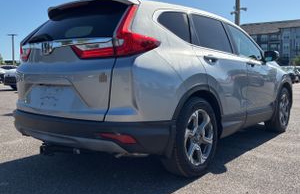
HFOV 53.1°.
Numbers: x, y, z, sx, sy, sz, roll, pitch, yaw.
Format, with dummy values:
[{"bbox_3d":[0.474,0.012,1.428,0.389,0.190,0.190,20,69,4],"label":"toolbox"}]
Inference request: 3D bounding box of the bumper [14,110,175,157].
[{"bbox_3d":[-0.719,0.257,2.664,1.820,0.320,0.600,5,6,39],"label":"bumper"}]

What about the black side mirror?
[{"bbox_3d":[1.585,-0.529,3.890,0.200,0.150,0.120,5,6,39],"label":"black side mirror"}]

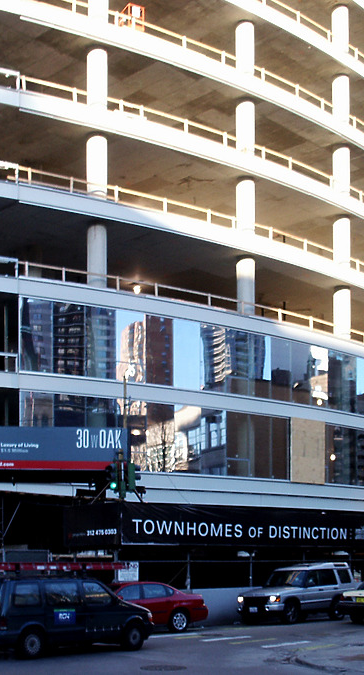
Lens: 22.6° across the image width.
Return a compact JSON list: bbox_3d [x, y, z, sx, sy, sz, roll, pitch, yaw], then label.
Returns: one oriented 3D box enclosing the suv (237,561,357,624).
[{"bbox_3d":[4.100,9.040,32.300,1.890,1.950,4.700,-11,-17,39],"label":"suv"}]

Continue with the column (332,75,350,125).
[{"bbox_3d":[7.607,-11.065,43.400,0.790,2.950,0.790,0,-9,0],"label":"column"}]

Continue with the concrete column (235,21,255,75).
[{"bbox_3d":[2.700,-12.086,39.000,0.780,2.950,0.780,0,-9,0],"label":"concrete column"}]

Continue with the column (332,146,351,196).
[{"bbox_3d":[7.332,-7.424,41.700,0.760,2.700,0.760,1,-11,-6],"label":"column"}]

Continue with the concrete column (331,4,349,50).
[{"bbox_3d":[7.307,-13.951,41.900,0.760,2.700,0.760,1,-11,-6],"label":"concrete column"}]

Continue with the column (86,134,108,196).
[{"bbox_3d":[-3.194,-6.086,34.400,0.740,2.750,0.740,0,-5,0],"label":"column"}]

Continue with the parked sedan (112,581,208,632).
[{"bbox_3d":[-1.613,7.493,25.300,1.850,1.460,5.050,-8,-12,43],"label":"parked sedan"}]

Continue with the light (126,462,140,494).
[{"bbox_3d":[-1.396,4.045,26.200,0.300,0.860,0.340,-10,-17,38],"label":"light"}]

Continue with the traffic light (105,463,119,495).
[{"bbox_3d":[-2.045,4.091,26.400,0.300,0.900,0.340,-4,-7,40],"label":"traffic light"}]

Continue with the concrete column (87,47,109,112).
[{"bbox_3d":[-3.529,-10.690,38.000,0.860,2.950,0.860,0,-13,0],"label":"concrete column"}]

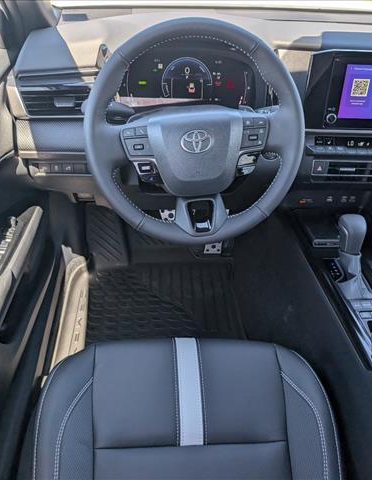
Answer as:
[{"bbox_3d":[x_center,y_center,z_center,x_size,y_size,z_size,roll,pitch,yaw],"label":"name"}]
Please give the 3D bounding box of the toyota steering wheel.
[{"bbox_3d":[0.016,-0.177,0.772,0.370,0.370,0.110,-6,15,-4],"label":"toyota steering wheel"}]

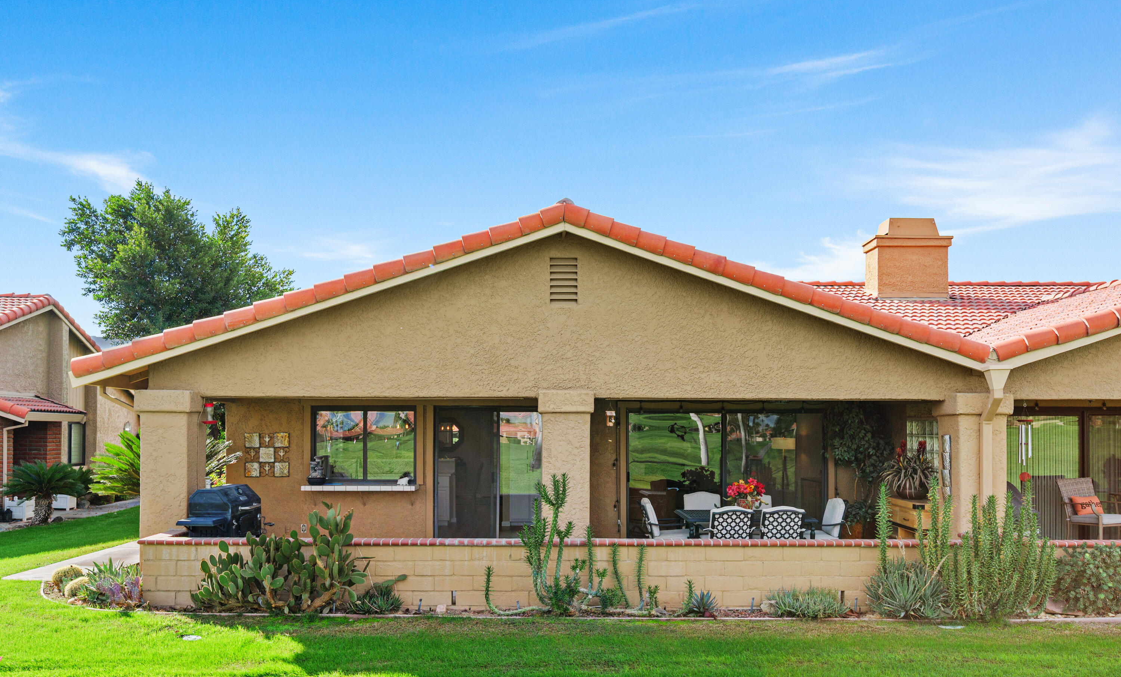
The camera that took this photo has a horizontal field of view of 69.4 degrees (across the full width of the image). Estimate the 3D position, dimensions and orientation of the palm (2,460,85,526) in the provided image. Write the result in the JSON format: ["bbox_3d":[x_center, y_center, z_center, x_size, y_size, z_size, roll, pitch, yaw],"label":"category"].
[{"bbox_3d":[-9.550,2.860,15.000,1.420,1.200,1.400,0,-2,0],"label":"palm"}]

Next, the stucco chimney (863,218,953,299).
[{"bbox_3d":[7.008,-1.596,16.300,1.500,1.600,0.750,0,-2,0],"label":"stucco chimney"}]

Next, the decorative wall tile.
[{"bbox_3d":[-4.085,1.612,11.200,0.620,0.615,0.030,0,-2,0],"label":"decorative wall tile"}]

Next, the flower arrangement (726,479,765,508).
[{"bbox_3d":[2.323,1.977,10.150,0.480,0.450,0.420,0,-2,0],"label":"flower arrangement"}]

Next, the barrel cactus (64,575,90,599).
[{"bbox_3d":[-5.400,2.775,9.050,0.320,0.280,0.320,0,-2,0],"label":"barrel cactus"}]

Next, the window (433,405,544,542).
[{"bbox_3d":[-0.961,2.041,12.250,1.860,2.050,0.120,0,-2,0],"label":"window"}]

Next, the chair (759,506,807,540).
[{"bbox_3d":[2.561,2.436,9.580,0.580,0.920,0.620,0,-2,0],"label":"chair"}]

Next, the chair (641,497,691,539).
[{"bbox_3d":[1.340,2.500,10.360,0.660,0.950,0.620,0,-2,0],"label":"chair"}]

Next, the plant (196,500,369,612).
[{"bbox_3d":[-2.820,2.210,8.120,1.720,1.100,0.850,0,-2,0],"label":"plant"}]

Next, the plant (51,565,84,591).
[{"bbox_3d":[-5.750,2.790,9.450,0.380,0.320,0.380,0,-2,0],"label":"plant"}]

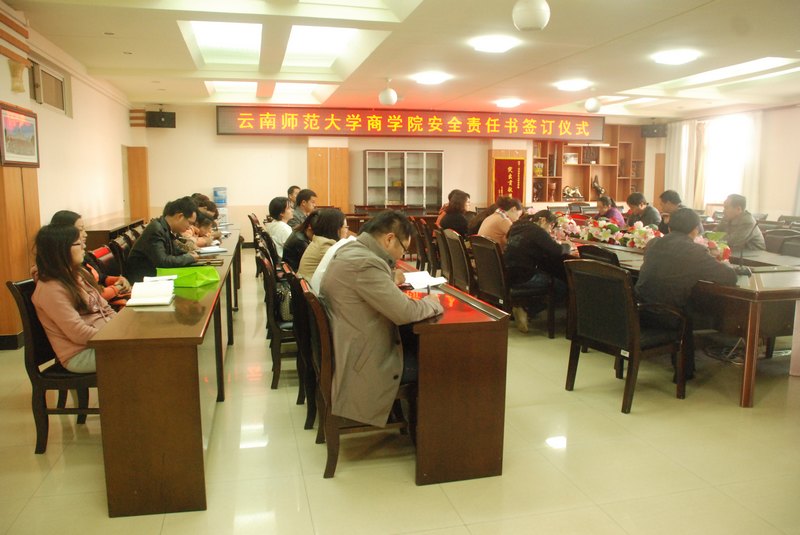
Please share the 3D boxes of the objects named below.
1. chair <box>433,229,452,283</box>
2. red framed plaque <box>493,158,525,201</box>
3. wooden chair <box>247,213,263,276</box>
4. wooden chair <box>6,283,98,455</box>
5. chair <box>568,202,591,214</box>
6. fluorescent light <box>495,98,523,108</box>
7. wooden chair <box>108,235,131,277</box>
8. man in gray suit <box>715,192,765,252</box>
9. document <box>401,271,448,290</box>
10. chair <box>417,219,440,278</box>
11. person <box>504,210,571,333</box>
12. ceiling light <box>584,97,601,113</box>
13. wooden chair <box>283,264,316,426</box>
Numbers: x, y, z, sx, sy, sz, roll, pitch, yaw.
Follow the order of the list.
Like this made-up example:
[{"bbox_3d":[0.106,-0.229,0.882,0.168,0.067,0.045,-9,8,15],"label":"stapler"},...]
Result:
[{"bbox_3d":[0.733,0.019,6.762,0.600,0.910,0.530,-2,8,-13],"label":"chair"},{"bbox_3d":[2.607,-2.001,14.243,0.780,1.140,0.050,-2,8,-13],"label":"red framed plaque"},{"bbox_3d":[-2.047,-0.345,9.420,0.580,0.920,0.460,-2,8,-13],"label":"wooden chair"},{"bbox_3d":[-1.654,0.473,3.201,0.550,0.900,0.450,1,8,2],"label":"wooden chair"},{"bbox_3d":[4.161,-0.952,13.719,0.520,0.950,0.560,-2,8,-13],"label":"chair"},{"bbox_3d":[1.981,-2.951,10.863,0.430,0.100,0.430,-2,9,-14],"label":"fluorescent light"},{"bbox_3d":[-2.031,0.204,5.047,0.580,0.920,0.470,-2,9,-14],"label":"wooden chair"},{"bbox_3d":[3.353,-0.060,5.871,0.750,1.300,0.500,1,8,9],"label":"man in gray suit"},{"bbox_3d":[0.155,0.071,3.815,0.300,0.050,0.400,-2,9,-14],"label":"document"},{"bbox_3d":[0.624,-0.279,8.863,0.640,0.900,0.570,-1,8,-3],"label":"chair"},{"bbox_3d":[1.257,0.045,5.502,0.750,1.140,0.500,-3,8,-18],"label":"person"},{"bbox_3d":[3.463,-2.922,10.786,0.290,0.290,0.290,-2,8,-13],"label":"ceiling light"},{"bbox_3d":[-0.398,0.440,3.657,0.580,0.920,0.460,-2,8,-13],"label":"wooden chair"}]

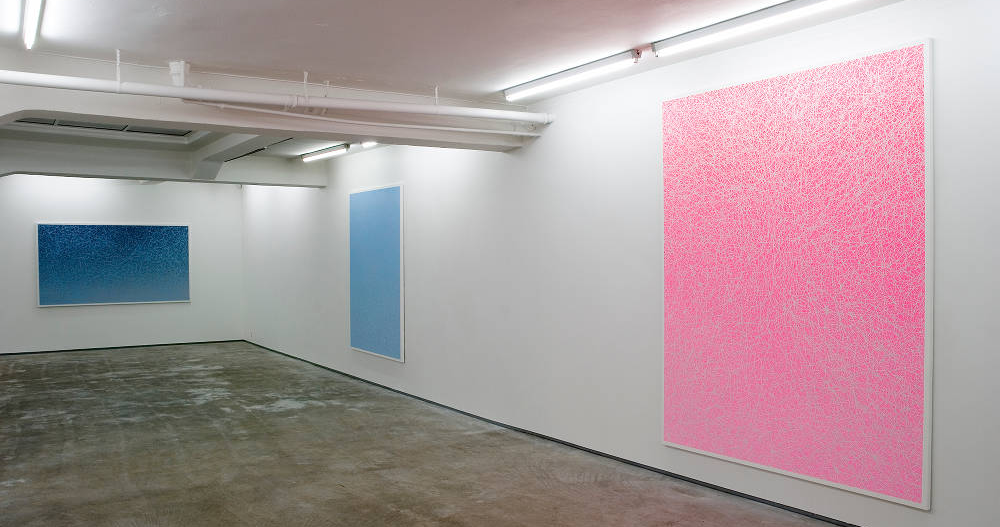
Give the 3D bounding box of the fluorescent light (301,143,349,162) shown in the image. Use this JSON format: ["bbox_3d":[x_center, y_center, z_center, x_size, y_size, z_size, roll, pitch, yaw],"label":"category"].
[{"bbox_3d":[-2.261,-1.407,9.561,0.075,0.093,1.510,-1,1,-35],"label":"fluorescent light"}]

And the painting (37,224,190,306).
[{"bbox_3d":[-6.505,0.025,12.797,2.349,1.365,0.045,-1,1,-35],"label":"painting"}]

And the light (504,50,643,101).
[{"bbox_3d":[0.480,-1.377,5.583,0.075,0.093,1.510,-1,1,-35],"label":"light"}]

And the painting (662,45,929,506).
[{"bbox_3d":[1.731,0.065,4.713,0.045,2.487,1.869,-1,1,-35],"label":"painting"}]

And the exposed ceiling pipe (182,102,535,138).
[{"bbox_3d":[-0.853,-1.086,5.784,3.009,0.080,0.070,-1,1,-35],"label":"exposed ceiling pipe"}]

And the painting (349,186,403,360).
[{"bbox_3d":[-1.557,0.112,9.390,0.045,2.054,1.522,-1,1,-35],"label":"painting"}]

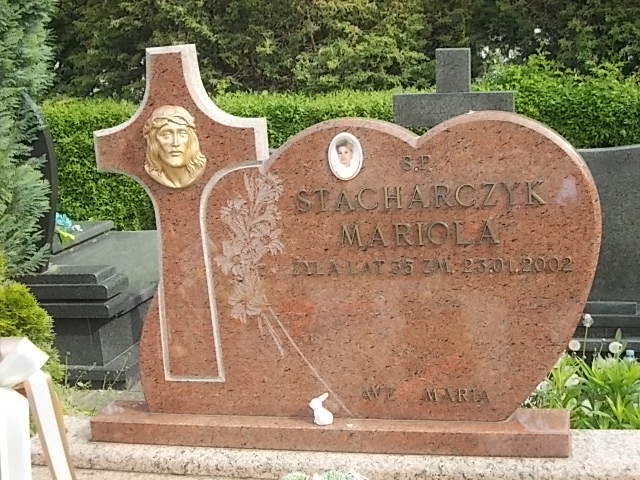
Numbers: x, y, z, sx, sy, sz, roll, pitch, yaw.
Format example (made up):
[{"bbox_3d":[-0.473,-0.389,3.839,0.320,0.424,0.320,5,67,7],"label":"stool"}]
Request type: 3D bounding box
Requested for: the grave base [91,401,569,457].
[{"bbox_3d":[0.007,0.480,2.431,1.230,0.058,0.157,-1,10,14],"label":"grave base"}]

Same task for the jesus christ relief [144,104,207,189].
[{"bbox_3d":[-0.369,-0.228,2.340,0.168,0.207,0.055,-1,10,14],"label":"jesus christ relief"}]

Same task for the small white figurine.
[{"bbox_3d":[0.006,0.422,2.369,0.061,0.078,0.042,-4,10,1],"label":"small white figurine"}]

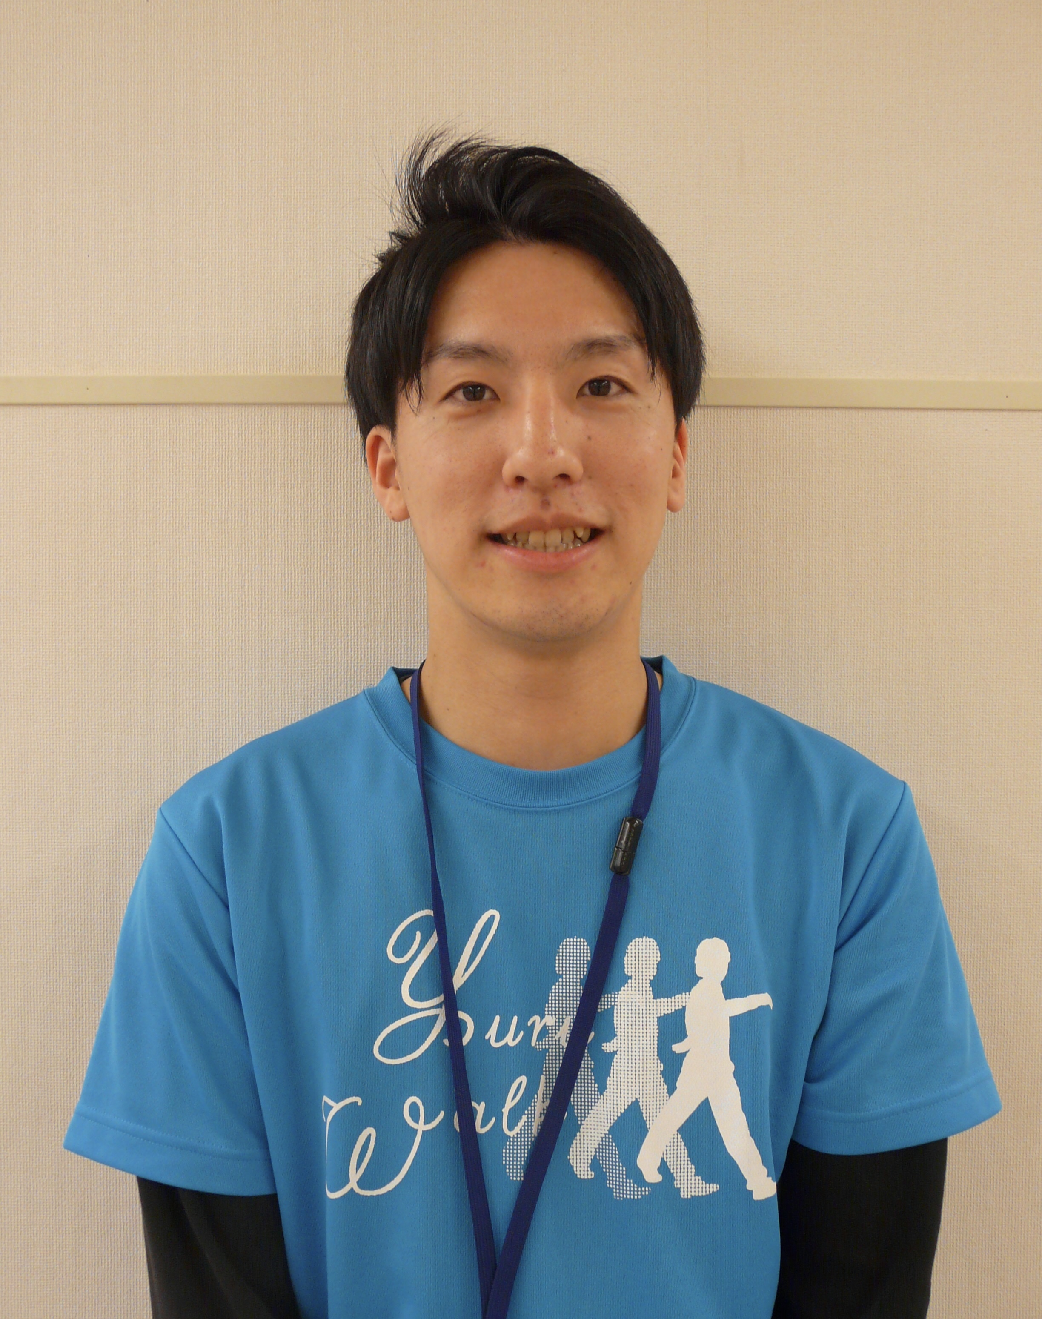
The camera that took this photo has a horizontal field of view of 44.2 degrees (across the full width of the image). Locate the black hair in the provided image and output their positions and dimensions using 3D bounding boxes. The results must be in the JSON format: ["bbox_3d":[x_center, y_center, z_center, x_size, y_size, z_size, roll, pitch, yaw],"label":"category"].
[{"bbox_3d":[0.003,-0.193,0.755,0.205,0.200,0.215,-2,1,-4],"label":"black hair"}]

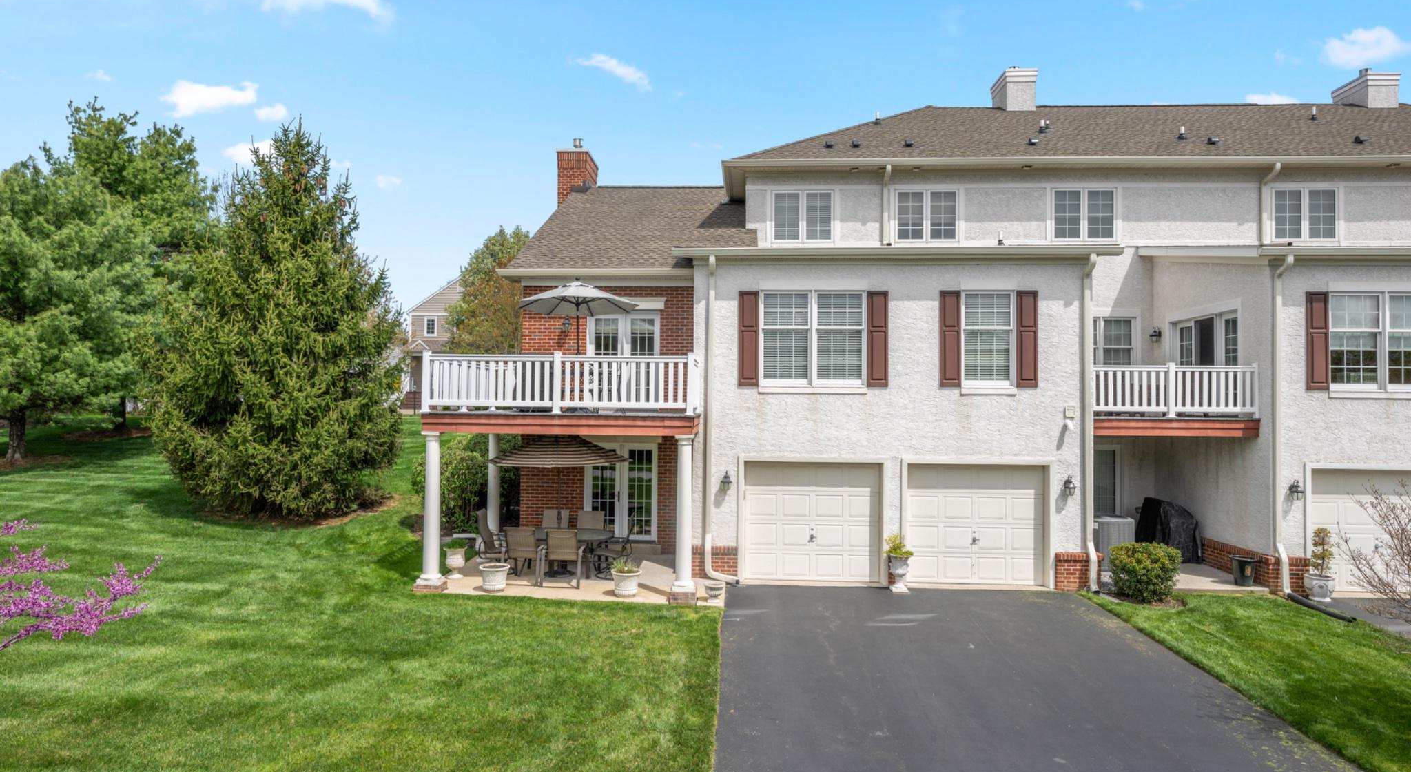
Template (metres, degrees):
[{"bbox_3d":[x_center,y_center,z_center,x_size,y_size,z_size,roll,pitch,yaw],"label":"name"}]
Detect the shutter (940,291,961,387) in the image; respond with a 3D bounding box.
[{"bbox_3d":[4.355,-0.833,13.238,0.372,1.710,0.045,0,-1,3],"label":"shutter"}]

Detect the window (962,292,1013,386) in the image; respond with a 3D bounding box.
[{"bbox_3d":[4.975,-0.820,13.145,0.894,1.682,0.130,0,-1,2],"label":"window"}]

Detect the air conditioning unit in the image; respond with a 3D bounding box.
[{"bbox_3d":[7.414,2.885,13.788,0.700,0.934,0.700,0,-1,3],"label":"air conditioning unit"}]

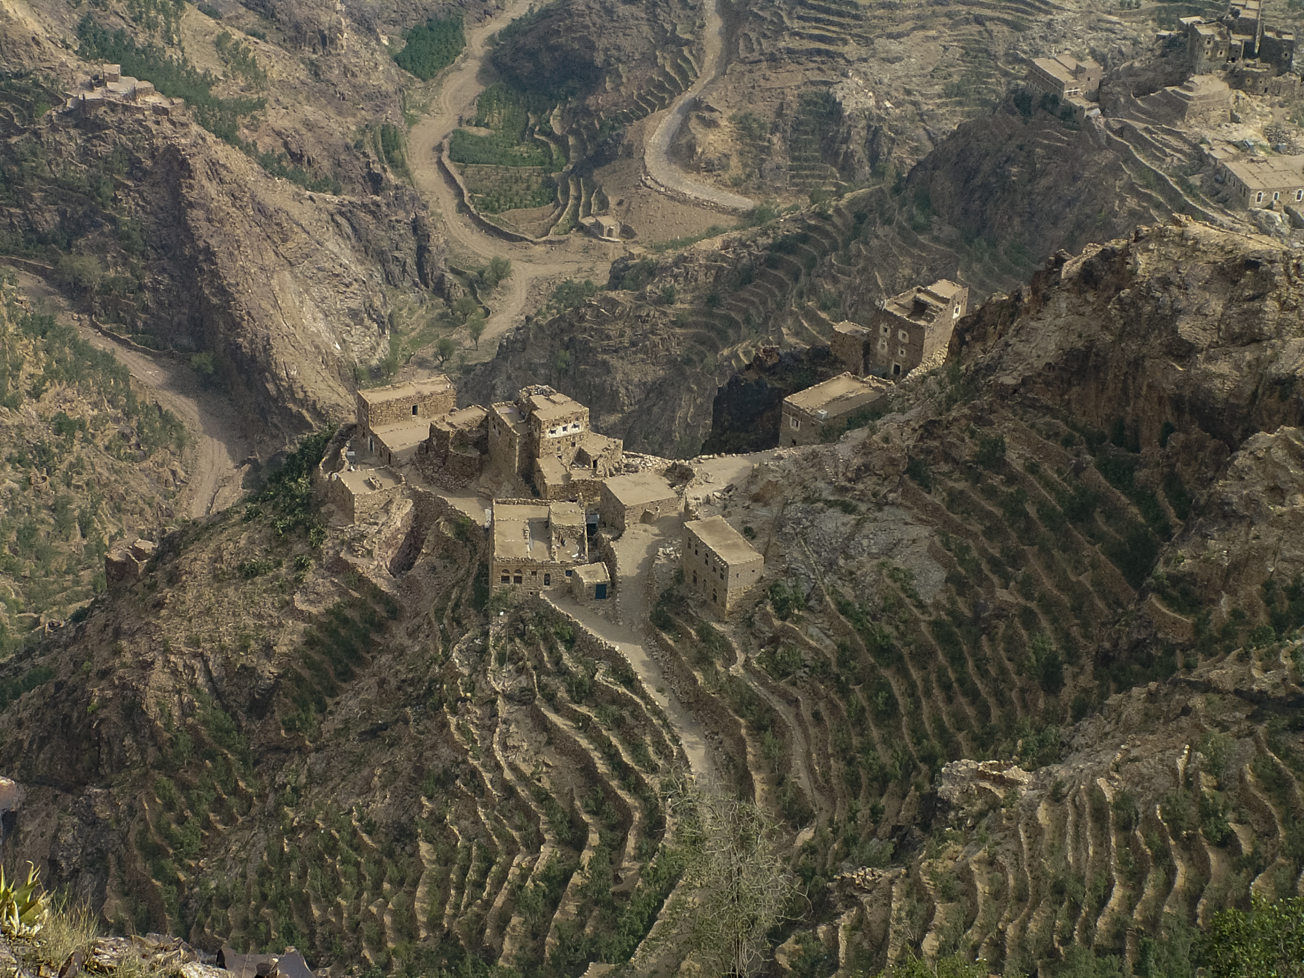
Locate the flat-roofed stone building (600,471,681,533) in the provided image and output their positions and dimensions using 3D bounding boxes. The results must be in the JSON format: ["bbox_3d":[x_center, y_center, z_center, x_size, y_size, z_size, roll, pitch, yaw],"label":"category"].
[{"bbox_3d":[-1.330,1.240,384.190,6.640,3.200,6.290,-9,31,-21],"label":"flat-roofed stone building"}]

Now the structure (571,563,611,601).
[{"bbox_3d":[-6.610,10.320,368.190,3.270,2.400,3.690,-6,30,-16],"label":"structure"}]

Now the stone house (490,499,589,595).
[{"bbox_3d":[-12.670,6.370,373.430,10.300,4.900,13.690,1,29,-3],"label":"stone house"}]

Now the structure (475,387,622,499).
[{"bbox_3d":[-10.770,-4.960,390.200,12.560,8.000,13.020,-9,31,-21],"label":"structure"}]

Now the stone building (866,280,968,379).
[{"bbox_3d":[35.970,-20.530,433.300,10.650,9.600,7.190,-24,39,-39],"label":"stone building"}]

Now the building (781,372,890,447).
[{"bbox_3d":[22.160,-8.440,402.780,11.740,5.900,7.410,-22,38,-37],"label":"building"}]

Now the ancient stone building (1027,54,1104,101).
[{"bbox_3d":[71.840,-72.030,574.960,7.390,5.900,12.630,-8,31,-19],"label":"ancient stone building"}]

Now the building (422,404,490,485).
[{"bbox_3d":[-21.730,-5.560,393.100,6.820,4.700,6.540,-21,37,-36],"label":"building"}]

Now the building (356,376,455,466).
[{"bbox_3d":[-27.700,-7.520,392.910,11.310,6.200,10.280,-11,32,-23],"label":"building"}]

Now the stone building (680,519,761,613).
[{"bbox_3d":[7.940,8.620,372.950,4.460,6.600,10.220,-12,32,-25],"label":"stone building"}]

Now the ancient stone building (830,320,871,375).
[{"bbox_3d":[26.300,-18.550,435.280,4.190,5.800,2.600,22,34,31],"label":"ancient stone building"}]

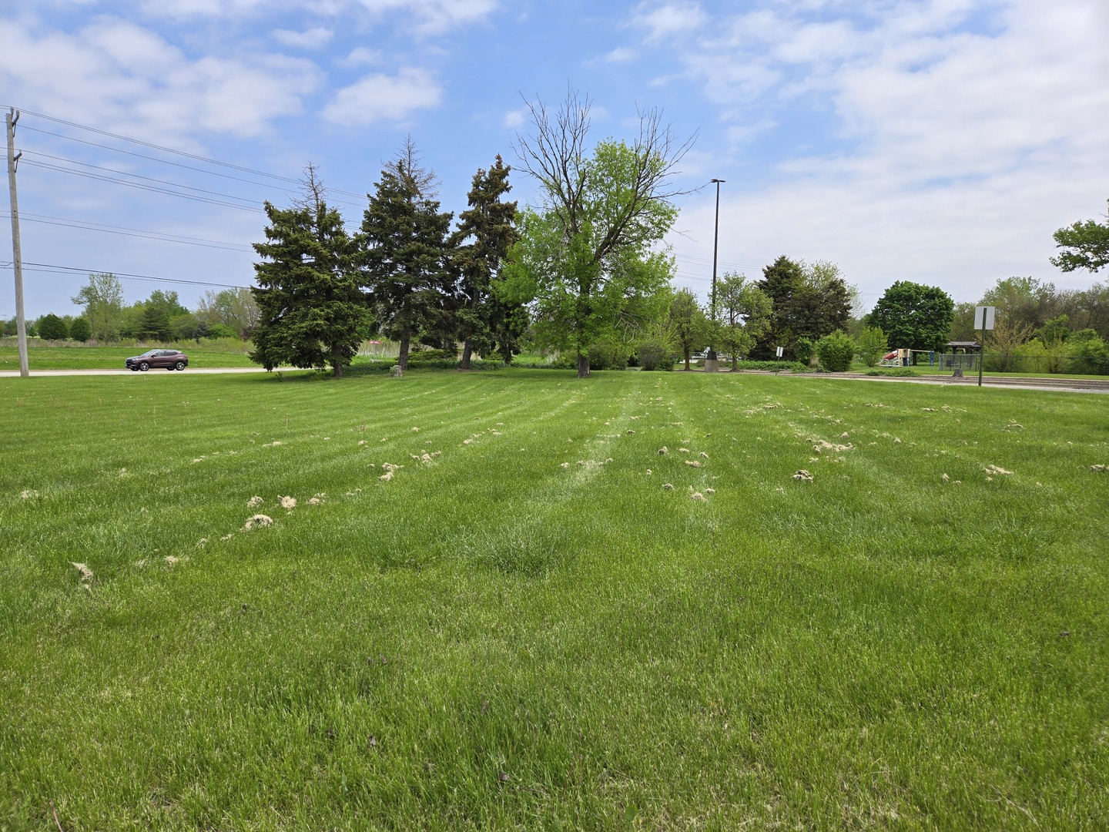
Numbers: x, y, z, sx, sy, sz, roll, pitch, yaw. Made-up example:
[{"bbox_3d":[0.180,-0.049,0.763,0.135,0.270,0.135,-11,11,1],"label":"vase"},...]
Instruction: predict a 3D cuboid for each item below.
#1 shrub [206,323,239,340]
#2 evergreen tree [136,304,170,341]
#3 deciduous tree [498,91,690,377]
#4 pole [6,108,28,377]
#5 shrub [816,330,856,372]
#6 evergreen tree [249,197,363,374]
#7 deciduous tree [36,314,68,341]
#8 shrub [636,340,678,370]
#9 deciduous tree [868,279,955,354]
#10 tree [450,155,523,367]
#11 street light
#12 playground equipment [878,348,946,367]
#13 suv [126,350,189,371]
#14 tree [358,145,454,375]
[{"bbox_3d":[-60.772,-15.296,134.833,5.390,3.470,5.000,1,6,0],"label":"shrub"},{"bbox_3d":[-73.449,-16.972,134.662,5.700,6.990,5.600,1,6,0],"label":"evergreen tree"},{"bbox_3d":[1.917,-8.721,35.839,9.230,13.690,8.800,1,6,0],"label":"deciduous tree"},{"bbox_3d":[-30.941,-9.857,42.464,2.400,15.194,0.500,5,7,39],"label":"pole"},{"bbox_3d":[16.803,-3.840,43.881,2.320,2.470,2.200,1,6,0],"label":"shrub"},{"bbox_3d":[-11.904,-6.204,35.585,5.480,8.600,5.500,1,6,0],"label":"evergreen tree"},{"bbox_3d":[-91.793,-16.195,134.745,4.900,5.273,4.900,-3,7,-34],"label":"deciduous tree"},{"bbox_3d":[7.197,-4.232,51.896,2.800,2.140,2.600,1,6,8],"label":"shrub"},{"bbox_3d":[39.731,-10.188,81.557,8.900,9.138,8.900,3,6,26],"label":"deciduous tree"},{"bbox_3d":[-5.304,-11.229,54.250,5.600,15.483,5.600,0,6,-6],"label":"tree"},{"bbox_3d":[8.617,-7.460,39.507,0.950,10.220,0.800,1,6,0],"label":"street light"},{"bbox_3d":[33.962,-5.506,69.913,5.900,1.800,3.200,-1,6,-18],"label":"playground equipment"},{"bbox_3d":[-30.308,-4.275,56.222,1.820,1.620,4.380,5,7,39],"label":"suv"},{"bbox_3d":[-10.651,-11.241,52.227,6.700,15.952,6.700,0,6,-11],"label":"tree"}]

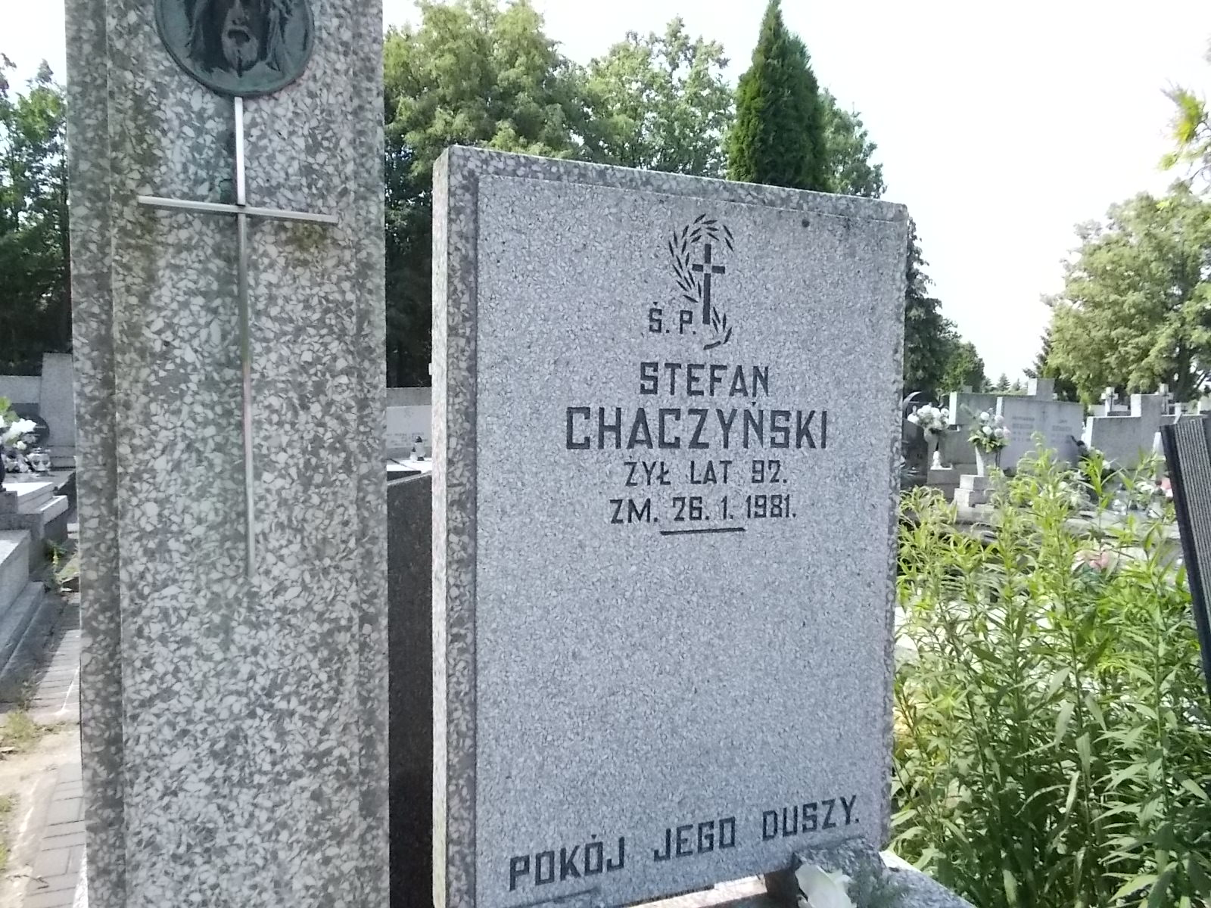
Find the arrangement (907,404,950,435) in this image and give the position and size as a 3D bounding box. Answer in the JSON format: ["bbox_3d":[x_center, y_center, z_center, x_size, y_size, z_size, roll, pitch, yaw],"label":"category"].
[{"bbox_3d":[3.117,-0.334,8.800,0.410,0.310,0.350,-1,3,-25],"label":"arrangement"}]

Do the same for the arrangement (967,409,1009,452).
[{"bbox_3d":[3.576,-0.217,8.500,0.380,0.400,0.340,-1,3,-25],"label":"arrangement"}]

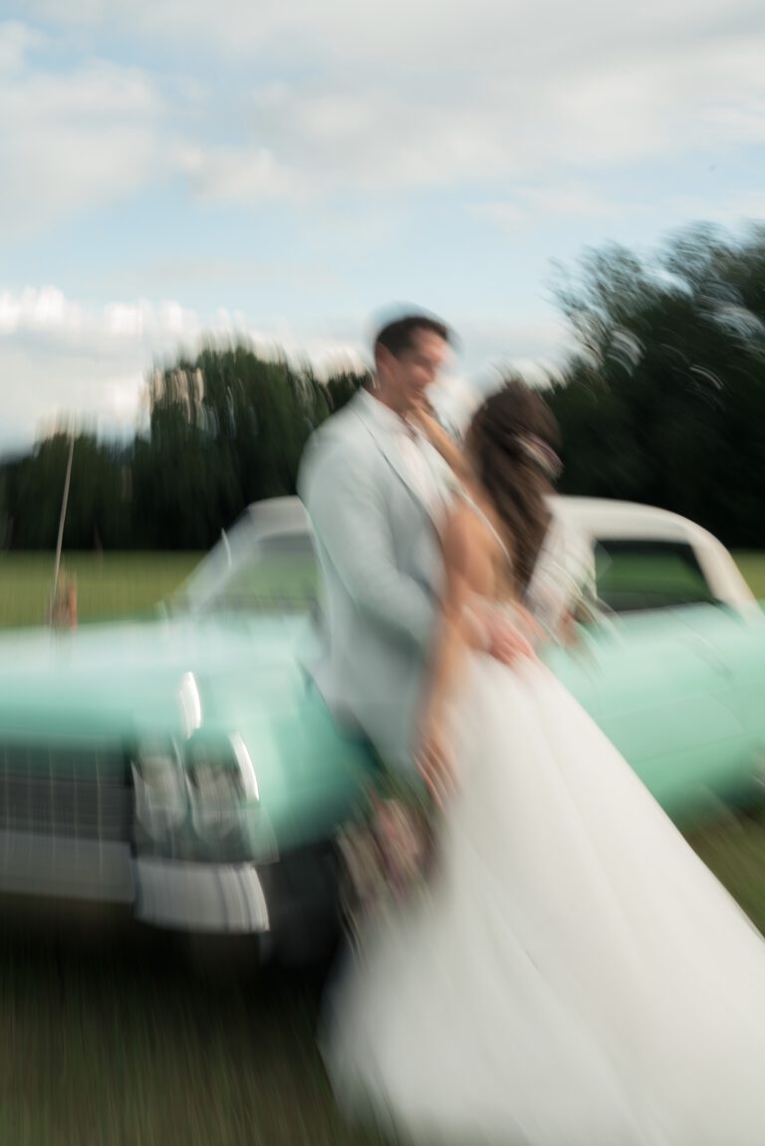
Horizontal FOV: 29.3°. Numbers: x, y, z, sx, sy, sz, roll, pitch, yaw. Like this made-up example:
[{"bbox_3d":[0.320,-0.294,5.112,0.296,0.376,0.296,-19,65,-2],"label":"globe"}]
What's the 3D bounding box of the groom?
[{"bbox_3d":[0.080,0.225,3.730,0.600,1.770,0.570,1,1,38],"label":"groom"}]

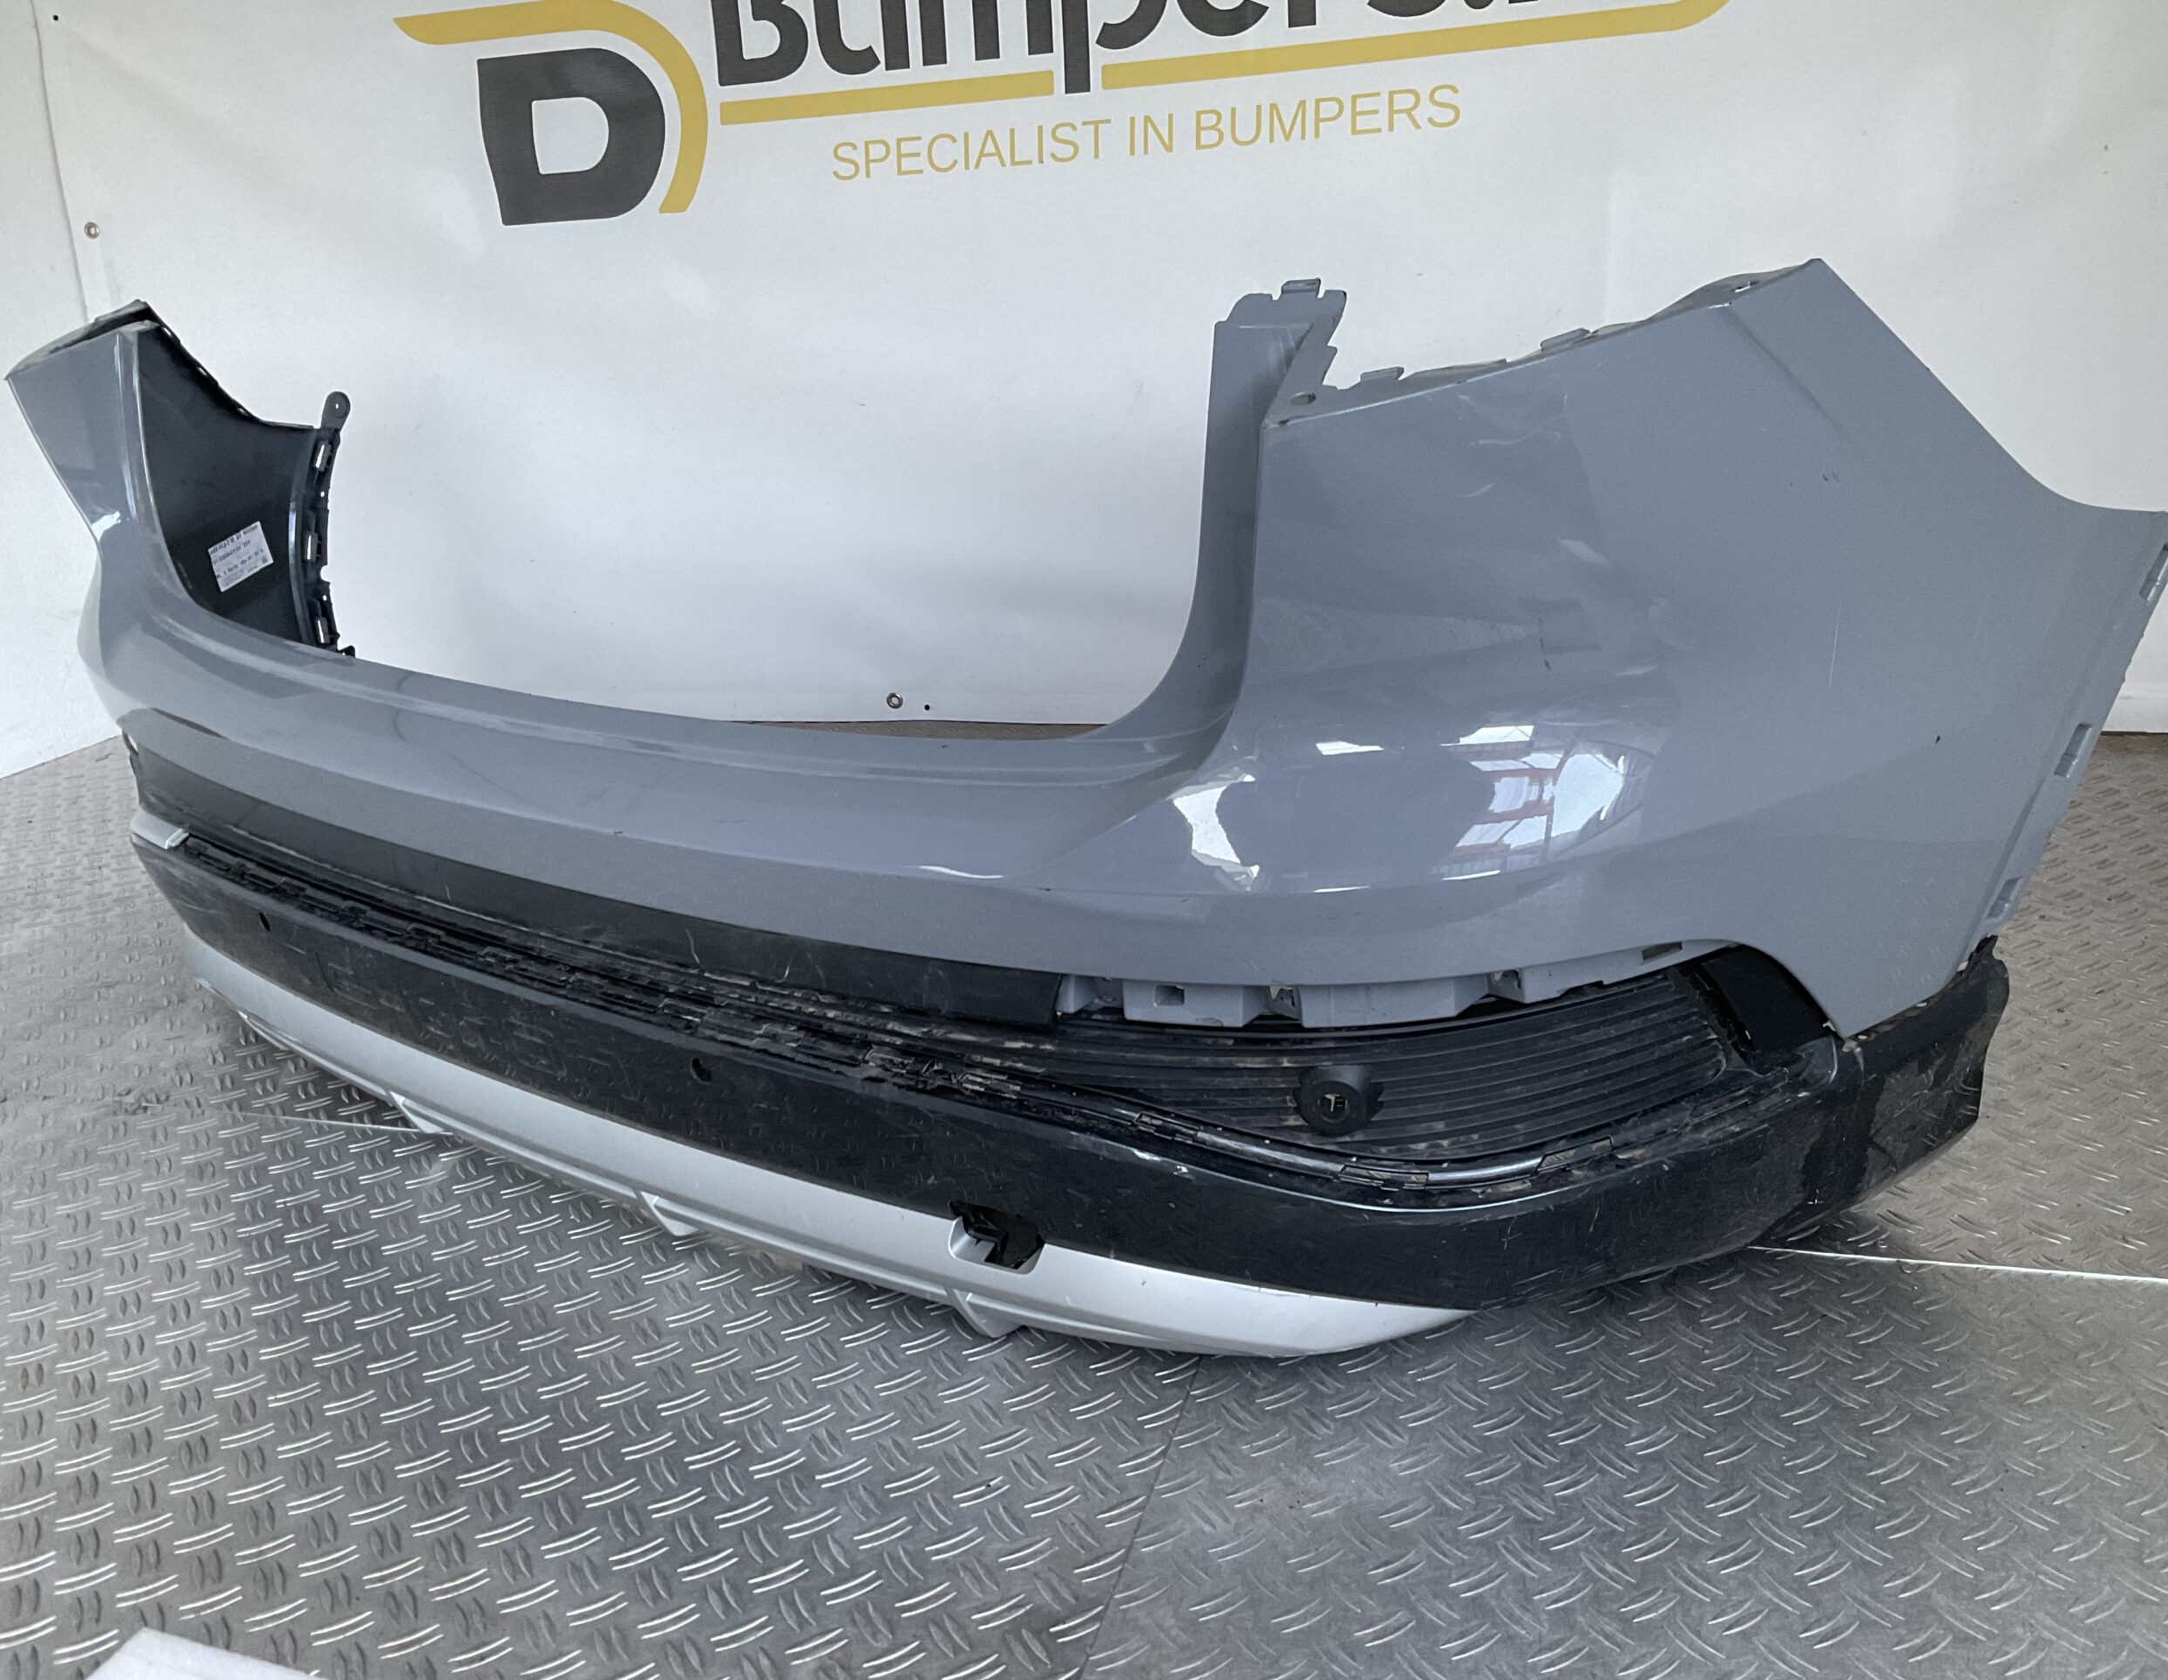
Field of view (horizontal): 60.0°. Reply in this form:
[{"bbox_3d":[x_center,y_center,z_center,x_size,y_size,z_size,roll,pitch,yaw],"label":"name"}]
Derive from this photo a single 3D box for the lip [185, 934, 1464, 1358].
[{"bbox_3d":[-0.355,0.179,1.355,1.364,0.083,0.148,11,25,36],"label":"lip"}]

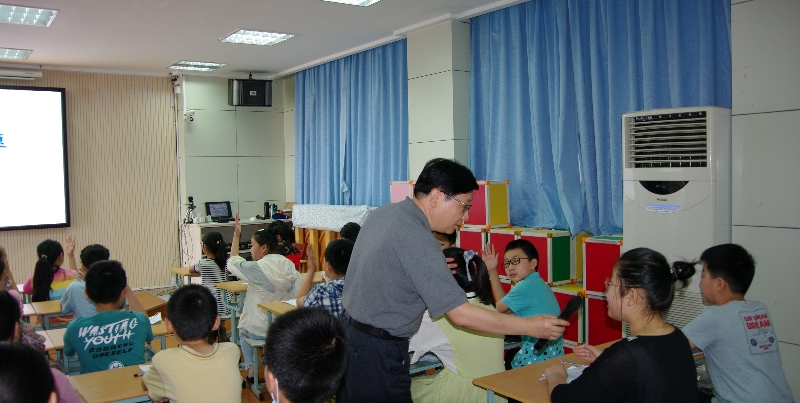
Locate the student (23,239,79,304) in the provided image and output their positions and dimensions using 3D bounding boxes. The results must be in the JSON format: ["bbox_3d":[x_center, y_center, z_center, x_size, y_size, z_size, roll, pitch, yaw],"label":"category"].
[{"bbox_3d":[-2.550,0.832,4.406,0.430,1.128,0.600,-3,4,-32],"label":"student"}]

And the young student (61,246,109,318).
[{"bbox_3d":[-1.889,0.827,3.743,0.420,1.181,0.600,-4,4,-35],"label":"young student"}]

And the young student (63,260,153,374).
[{"bbox_3d":[-1.423,0.864,2.915,0.430,1.186,0.580,-3,4,-35],"label":"young student"}]

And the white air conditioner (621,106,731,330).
[{"bbox_3d":[1.717,0.372,3.642,0.380,1.820,0.560,-4,4,-36],"label":"white air conditioner"}]

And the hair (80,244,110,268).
[{"bbox_3d":[-1.893,0.336,3.707,0.165,0.155,0.185,-4,5,-40],"label":"hair"}]

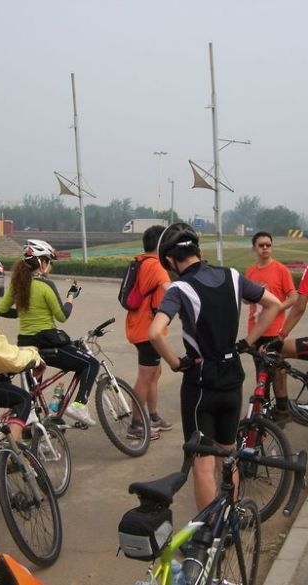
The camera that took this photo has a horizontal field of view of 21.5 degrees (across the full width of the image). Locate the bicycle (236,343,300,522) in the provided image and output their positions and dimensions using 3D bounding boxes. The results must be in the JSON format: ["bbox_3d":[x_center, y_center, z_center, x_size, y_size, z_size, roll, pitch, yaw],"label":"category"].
[{"bbox_3d":[0.669,0.802,5.350,0.580,1.020,1.660,-1,3,-1],"label":"bicycle"}]

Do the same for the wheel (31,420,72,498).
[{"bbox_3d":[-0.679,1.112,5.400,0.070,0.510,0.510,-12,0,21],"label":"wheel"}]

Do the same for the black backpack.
[{"bbox_3d":[-0.163,-0.071,6.800,0.180,0.440,0.270,11,-3,-25],"label":"black backpack"}]

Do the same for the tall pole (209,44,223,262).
[{"bbox_3d":[2.263,-4.556,29.237,0.200,8.700,0.200,-2,4,0],"label":"tall pole"}]

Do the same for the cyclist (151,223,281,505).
[{"bbox_3d":[0.319,0.507,4.280,0.650,1.760,0.450,-3,4,-16],"label":"cyclist"}]

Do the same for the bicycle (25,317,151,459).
[{"bbox_3d":[-0.790,0.778,6.360,1.680,1.060,0.570,-3,4,-18],"label":"bicycle"}]

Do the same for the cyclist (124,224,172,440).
[{"bbox_3d":[-0.029,0.335,6.820,0.440,1.760,0.500,0,3,9],"label":"cyclist"}]

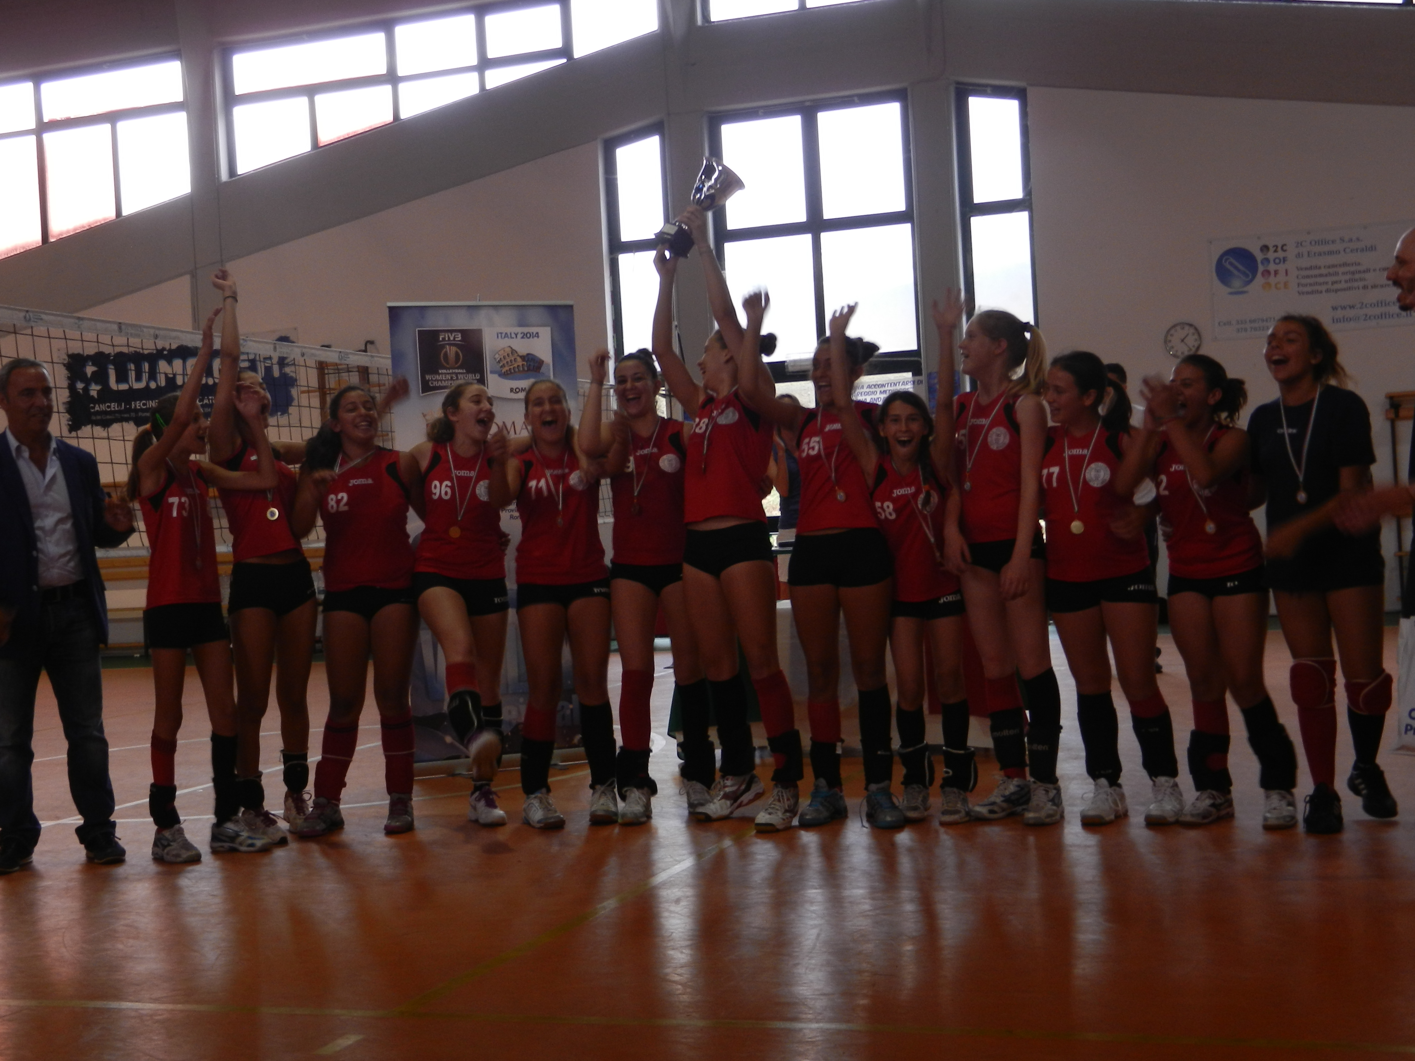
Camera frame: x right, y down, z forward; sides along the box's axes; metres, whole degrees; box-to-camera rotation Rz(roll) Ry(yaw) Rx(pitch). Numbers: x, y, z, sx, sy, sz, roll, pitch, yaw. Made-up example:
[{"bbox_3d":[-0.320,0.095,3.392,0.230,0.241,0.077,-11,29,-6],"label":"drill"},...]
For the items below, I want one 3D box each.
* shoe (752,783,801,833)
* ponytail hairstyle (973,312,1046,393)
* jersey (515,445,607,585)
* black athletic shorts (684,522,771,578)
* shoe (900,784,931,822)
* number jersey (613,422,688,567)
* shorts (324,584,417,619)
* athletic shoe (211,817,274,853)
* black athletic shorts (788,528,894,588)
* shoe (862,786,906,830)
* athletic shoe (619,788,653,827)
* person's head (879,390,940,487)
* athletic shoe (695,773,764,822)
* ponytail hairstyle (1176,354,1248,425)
[{"bbox_3d":[0.240,0.950,6.310,0.100,0.120,0.265,-3,0,18],"label":"shoe"},{"bbox_3d":[1.015,-0.602,6.200,0.230,0.280,0.180,-3,0,-22],"label":"ponytail hairstyle"},{"bbox_3d":[-0.536,-0.059,6.752,0.335,0.500,0.230,-3,1,-4],"label":"jersey"},{"bbox_3d":[0.071,0.073,6.562,0.315,0.190,0.220,-3,0,25],"label":"black athletic shorts"},{"bbox_3d":[0.726,0.930,6.398,0.100,0.125,0.260,-3,1,12],"label":"shoe"},{"bbox_3d":[-0.205,-0.140,6.740,0.315,0.540,0.230,-3,1,-5],"label":"number jersey"},{"bbox_3d":[-1.255,0.244,6.811,0.345,0.190,0.250,-3,1,-7],"label":"shorts"},{"bbox_3d":[-1.713,1.109,6.750,0.260,0.115,0.100,-3,0,24],"label":"athletic shoe"},{"bbox_3d":[0.463,0.094,6.390,0.355,0.205,0.240,-3,1,8],"label":"black athletic shorts"},{"bbox_3d":[0.594,0.935,6.299,0.105,0.125,0.280,-3,1,-3],"label":"shoe"},{"bbox_3d":[-0.249,0.975,6.604,0.100,0.120,0.265,-3,0,9],"label":"athletic shoe"},{"bbox_3d":[0.674,-0.309,6.150,0.195,0.310,0.220,-3,0,6],"label":"person's head"},{"bbox_3d":[0.087,0.935,6.571,0.265,0.115,0.100,-16,7,-31],"label":"athletic shoe"},{"bbox_3d":[1.672,-0.470,6.089,0.250,0.235,0.175,-4,1,-28],"label":"ponytail hairstyle"}]

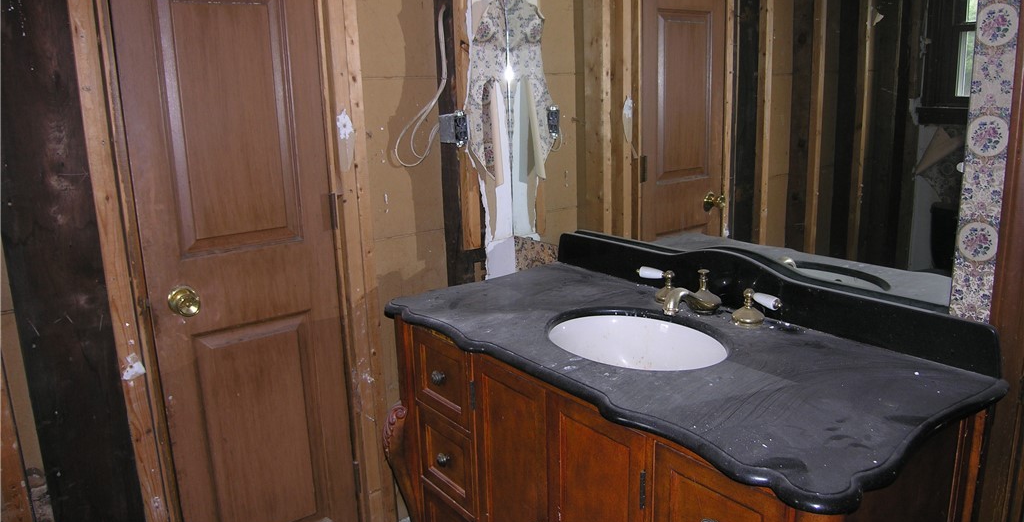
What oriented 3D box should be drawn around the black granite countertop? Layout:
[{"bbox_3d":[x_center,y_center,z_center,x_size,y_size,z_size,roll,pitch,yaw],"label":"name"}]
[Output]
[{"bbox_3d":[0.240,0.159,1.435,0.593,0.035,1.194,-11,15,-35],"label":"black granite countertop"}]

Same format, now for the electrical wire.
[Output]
[{"bbox_3d":[-0.264,-0.498,2.053,0.150,0.456,0.095,-11,15,-35],"label":"electrical wire"}]

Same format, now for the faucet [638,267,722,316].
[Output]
[{"bbox_3d":[0.331,0.057,1.596,0.170,0.090,0.250,-11,15,-35],"label":"faucet"}]

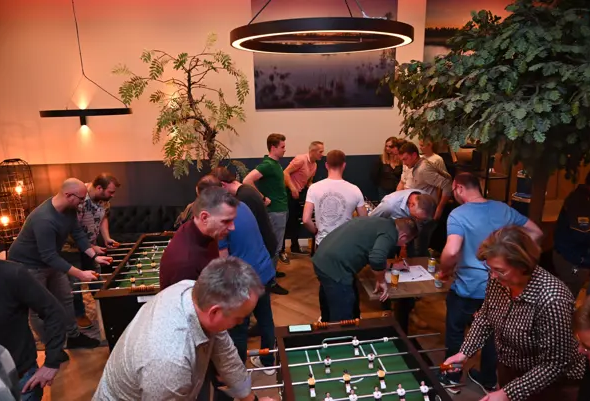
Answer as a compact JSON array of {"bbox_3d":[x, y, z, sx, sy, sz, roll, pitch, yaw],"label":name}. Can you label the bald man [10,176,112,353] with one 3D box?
[{"bbox_3d":[-2.096,0.627,3.678,0.850,1.660,0.550,-3,15,-7],"label":"bald man"}]

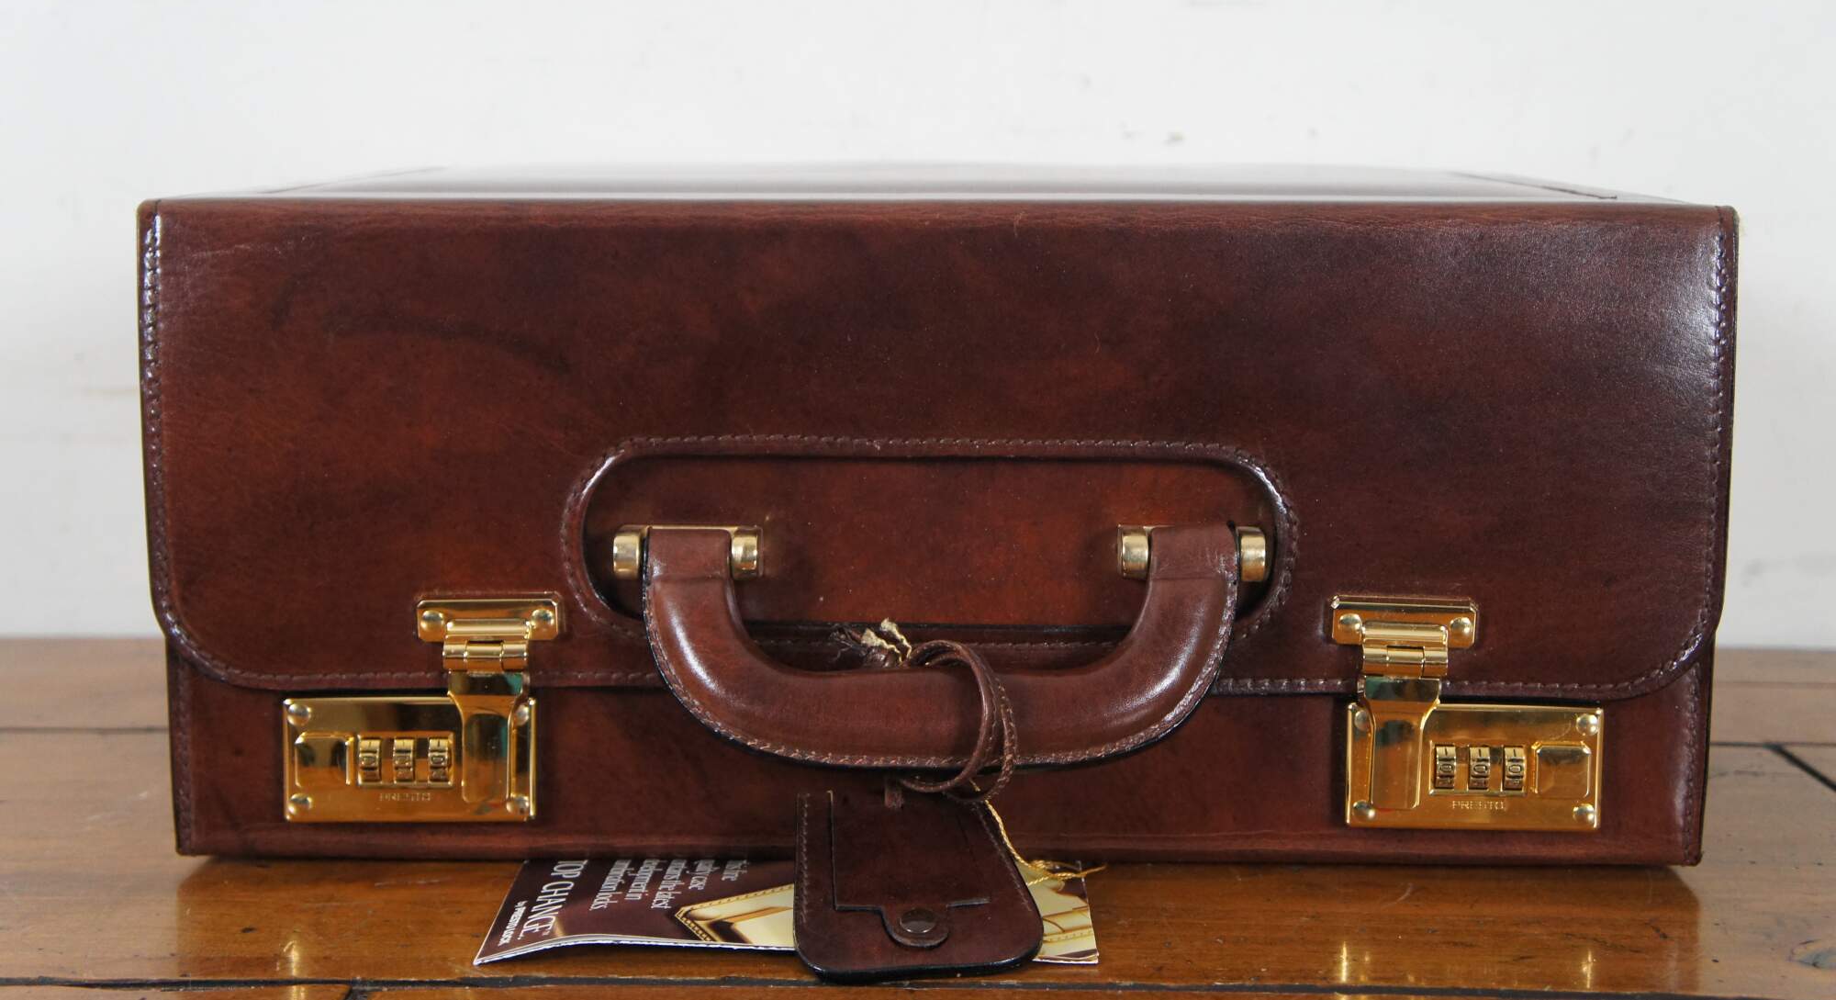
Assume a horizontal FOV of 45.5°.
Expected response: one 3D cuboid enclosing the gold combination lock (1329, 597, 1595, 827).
[{"bbox_3d":[0.158,0.061,0.631,0.079,0.069,0.013,0,8,1],"label":"gold combination lock"}]

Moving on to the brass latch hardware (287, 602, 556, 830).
[{"bbox_3d":[-0.144,0.061,0.635,0.078,0.066,0.013,0,8,1],"label":"brass latch hardware"}]

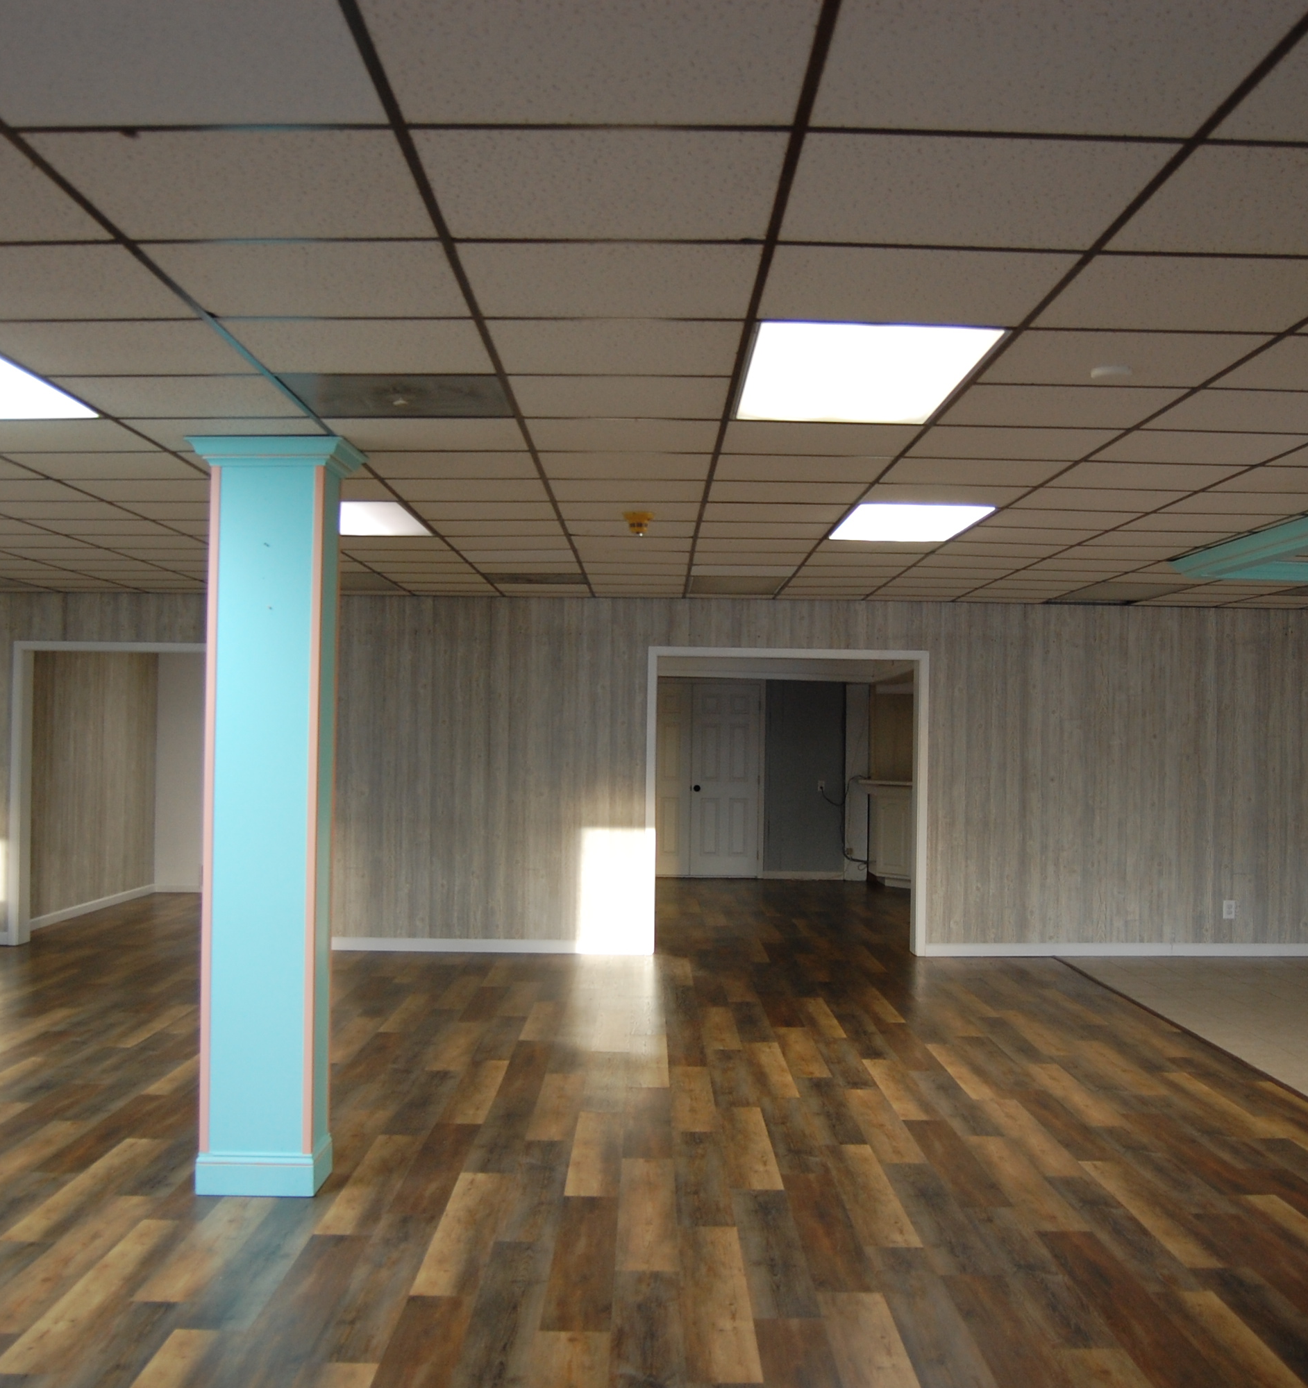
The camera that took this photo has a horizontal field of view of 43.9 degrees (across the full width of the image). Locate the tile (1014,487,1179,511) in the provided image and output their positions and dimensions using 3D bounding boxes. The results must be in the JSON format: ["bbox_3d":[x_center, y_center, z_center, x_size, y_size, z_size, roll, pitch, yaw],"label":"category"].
[{"bbox_3d":[1.743,-0.767,6.337,0.605,0.020,0.600,1,-1,0],"label":"tile"}]

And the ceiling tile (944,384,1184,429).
[{"bbox_3d":[1.135,-0.813,4.548,0.605,0.020,0.600,1,-1,0],"label":"ceiling tile"}]

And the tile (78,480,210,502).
[{"bbox_3d":[-1.925,-0.812,6.373,0.605,0.020,0.605,1,-1,0],"label":"tile"}]

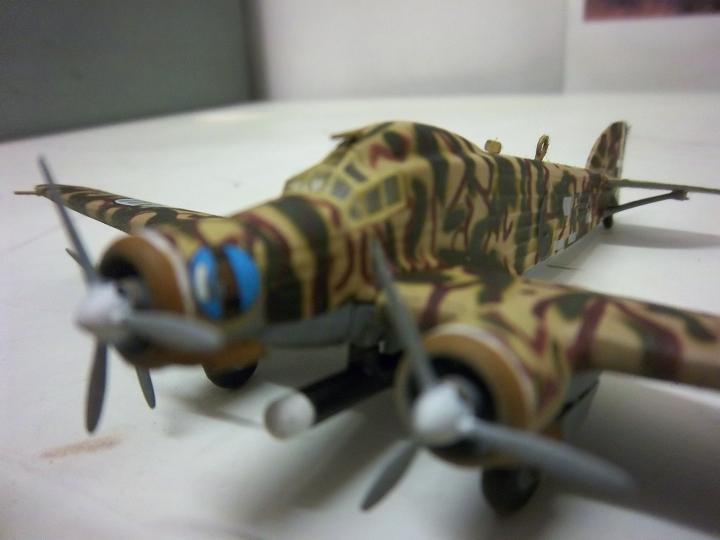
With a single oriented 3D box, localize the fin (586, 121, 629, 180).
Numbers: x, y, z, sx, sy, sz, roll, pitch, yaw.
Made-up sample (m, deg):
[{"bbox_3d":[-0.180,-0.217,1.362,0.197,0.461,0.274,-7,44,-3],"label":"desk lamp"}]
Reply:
[{"bbox_3d":[0.092,-0.044,0.216,0.004,0.021,0.043,12,19,37],"label":"fin"}]

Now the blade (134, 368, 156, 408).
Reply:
[{"bbox_3d":[-0.042,0.018,0.111,0.003,0.017,0.002,-8,7,29],"label":"blade"}]

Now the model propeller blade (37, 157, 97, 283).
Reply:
[{"bbox_3d":[-0.037,-0.007,0.072,0.002,0.017,0.003,-21,-10,-38],"label":"model propeller blade"}]

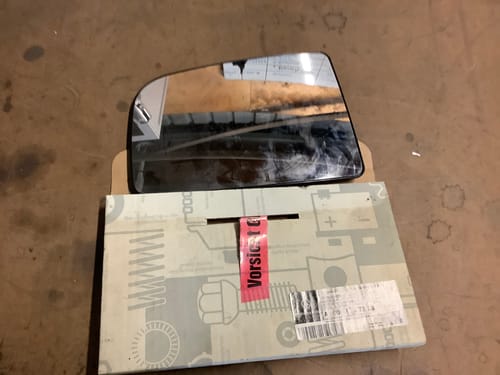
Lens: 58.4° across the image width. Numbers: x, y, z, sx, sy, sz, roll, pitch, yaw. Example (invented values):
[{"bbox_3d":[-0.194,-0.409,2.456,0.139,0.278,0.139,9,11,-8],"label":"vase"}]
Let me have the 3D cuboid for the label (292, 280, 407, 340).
[{"bbox_3d":[0.079,0.097,0.357,0.090,0.002,0.037,-5,65,-8],"label":"label"}]

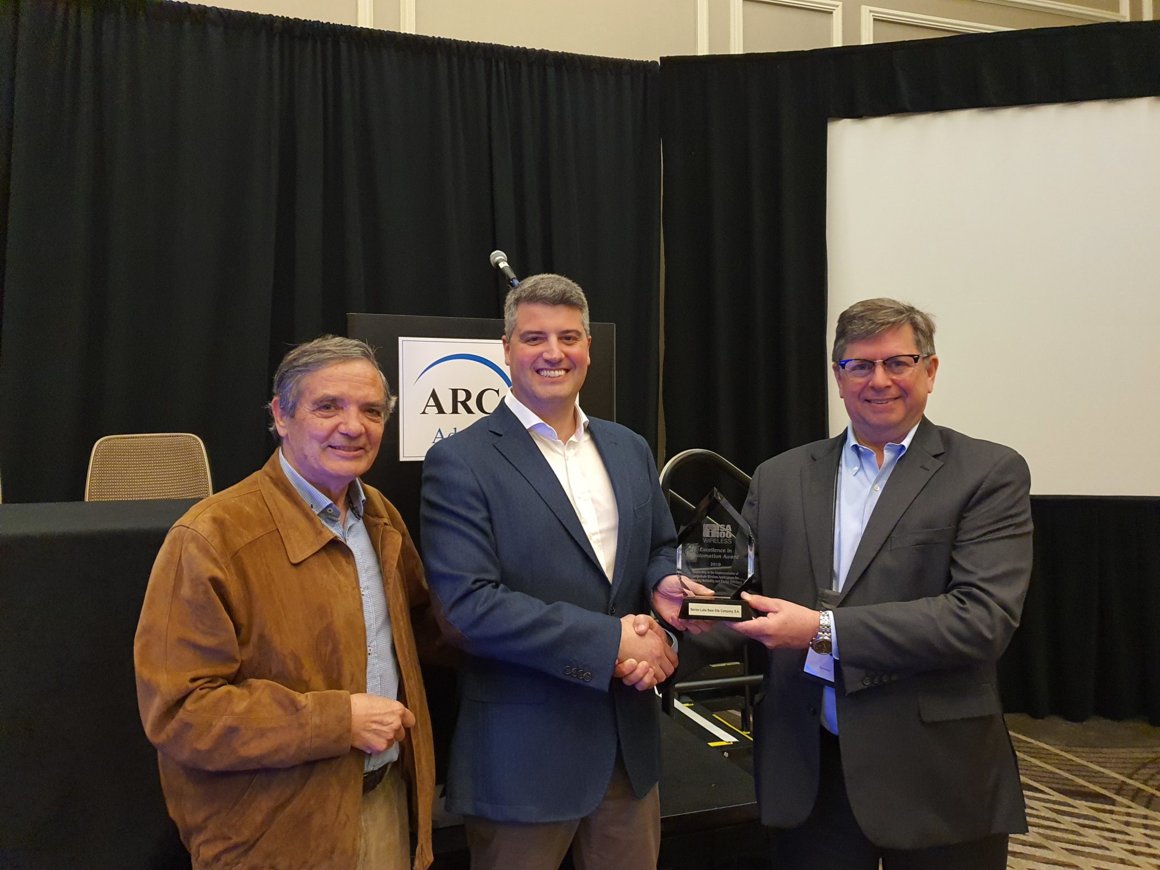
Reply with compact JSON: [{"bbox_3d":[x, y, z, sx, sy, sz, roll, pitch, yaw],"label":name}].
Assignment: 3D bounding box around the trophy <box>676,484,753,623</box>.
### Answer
[{"bbox_3d":[0.213,0.184,1.370,0.121,0.204,0.058,0,-1,12],"label":"trophy"}]

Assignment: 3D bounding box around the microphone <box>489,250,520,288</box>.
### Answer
[{"bbox_3d":[-0.213,-0.477,2.488,0.051,0.051,0.166,1,34,-28],"label":"microphone"}]

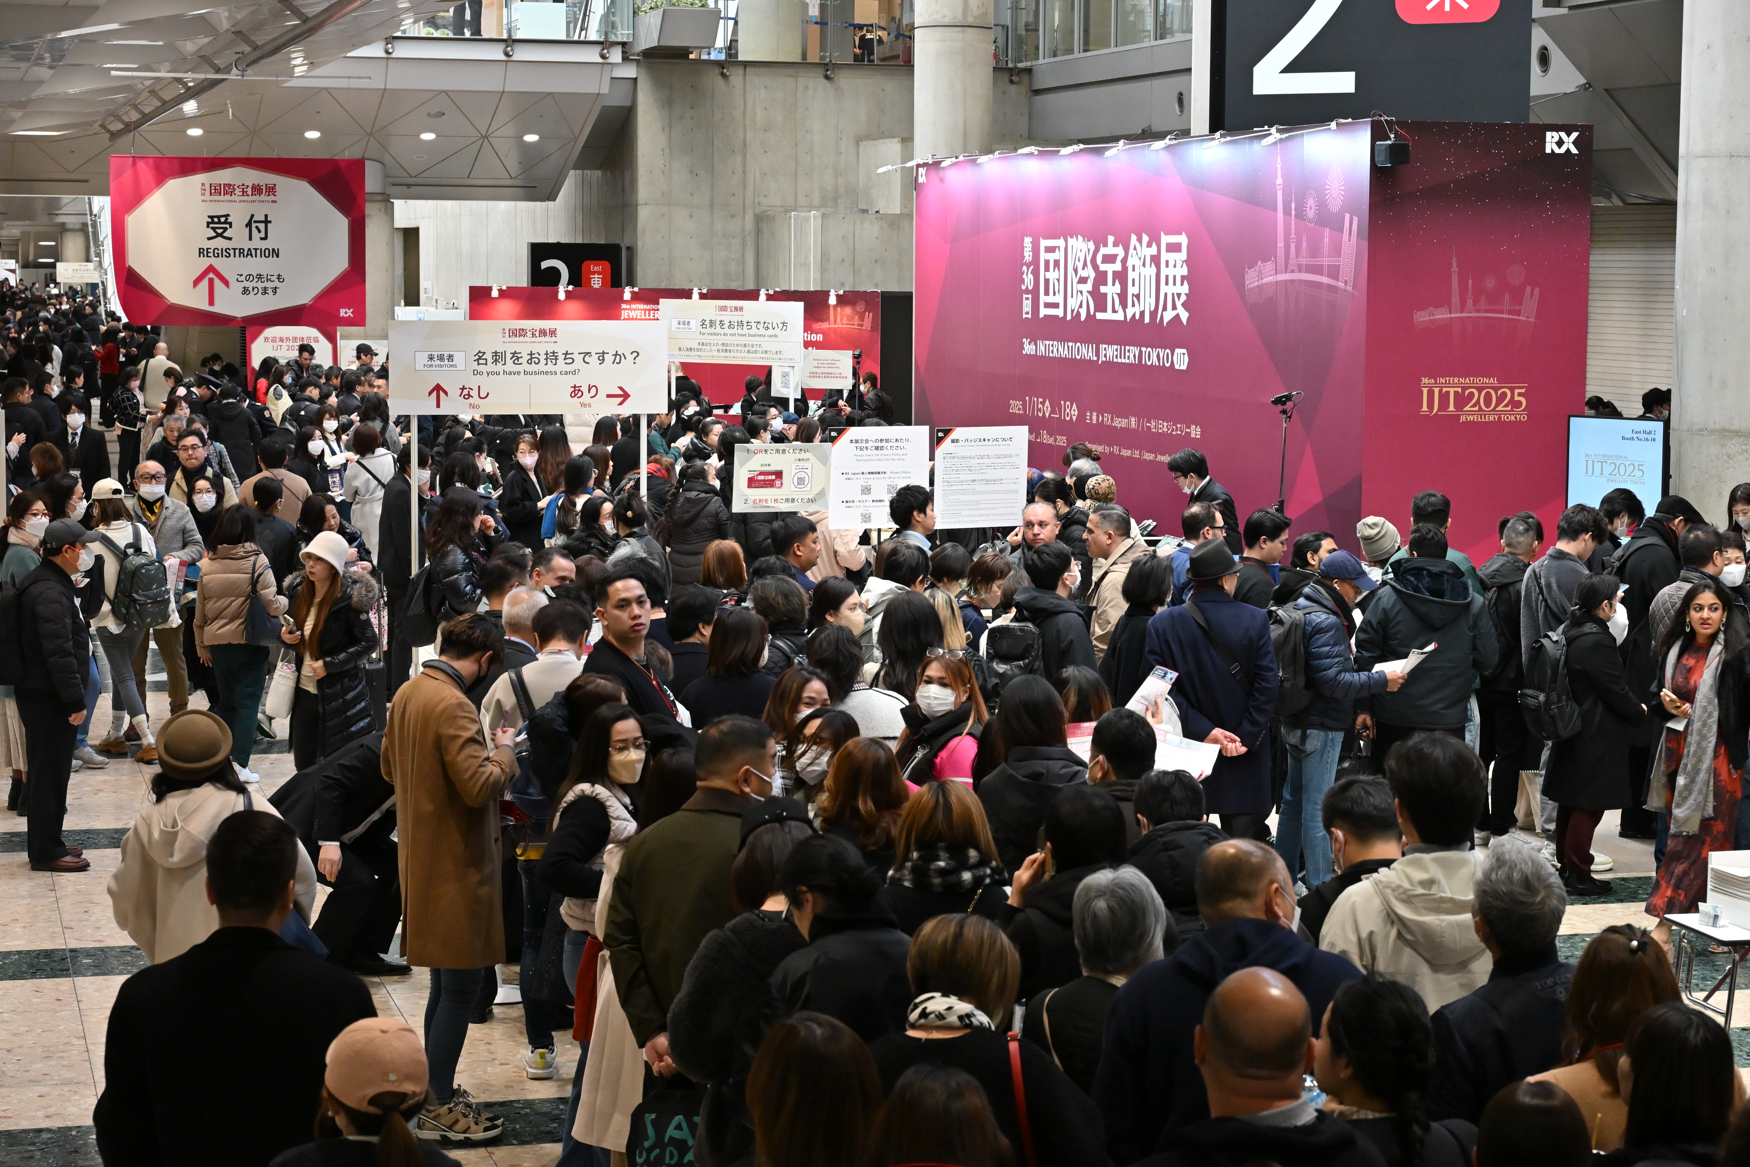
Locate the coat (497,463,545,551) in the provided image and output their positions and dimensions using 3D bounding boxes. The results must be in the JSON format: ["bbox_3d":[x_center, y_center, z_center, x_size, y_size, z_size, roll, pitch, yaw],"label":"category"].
[{"bbox_3d":[-2.785,-0.513,24.800,0.440,0.890,0.330,-4,8,-40],"label":"coat"}]

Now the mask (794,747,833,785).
[{"bbox_3d":[-0.203,0.610,10.400,0.140,0.125,0.085,3,6,28],"label":"mask"}]

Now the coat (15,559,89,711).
[{"bbox_3d":[-4.104,0.270,15.500,0.360,0.740,0.480,0,6,-4],"label":"coat"}]

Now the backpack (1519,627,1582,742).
[{"bbox_3d":[3.314,0.496,15.250,0.220,0.520,0.300,-4,7,-38],"label":"backpack"}]

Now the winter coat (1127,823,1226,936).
[{"bbox_3d":[0.806,1.004,8.389,0.530,0.750,0.340,1,6,2],"label":"winter coat"}]

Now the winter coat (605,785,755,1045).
[{"bbox_3d":[-0.498,0.998,9.100,0.580,0.800,0.400,4,7,35],"label":"winter coat"}]

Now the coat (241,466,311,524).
[{"bbox_3d":[-4.431,-0.422,23.046,0.530,0.900,0.330,0,6,-6],"label":"coat"}]

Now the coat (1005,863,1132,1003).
[{"bbox_3d":[0.564,1.130,8.300,0.470,0.750,0.340,0,6,-8],"label":"coat"}]

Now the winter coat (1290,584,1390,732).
[{"bbox_3d":[2.255,0.369,15.200,0.460,0.720,0.480,-2,6,-22],"label":"winter coat"}]

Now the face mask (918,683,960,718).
[{"bbox_3d":[0.233,0.435,11.500,0.150,0.130,0.090,3,6,22],"label":"face mask"}]

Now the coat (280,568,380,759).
[{"bbox_3d":[-2.795,0.422,16.000,0.500,1.000,0.400,4,7,35],"label":"coat"}]

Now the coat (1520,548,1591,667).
[{"bbox_3d":[3.648,0.183,16.439,0.350,0.760,0.470,-5,8,-42],"label":"coat"}]

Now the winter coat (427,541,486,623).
[{"bbox_3d":[-2.631,-0.017,19.600,0.400,0.640,0.500,-3,6,-28],"label":"winter coat"}]

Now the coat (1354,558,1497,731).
[{"bbox_3d":[2.740,0.308,15.450,0.680,0.830,0.400,1,6,2],"label":"coat"}]

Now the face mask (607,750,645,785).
[{"bbox_3d":[-0.798,0.588,9.950,0.125,0.105,0.080,-4,7,-38],"label":"face mask"}]

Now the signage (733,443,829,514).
[{"bbox_3d":[-0.559,-0.639,18.700,0.600,0.420,0.020,-1,6,-17],"label":"signage"}]

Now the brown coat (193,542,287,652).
[{"bbox_3d":[-3.762,0.081,18.450,0.500,0.620,0.360,2,6,12],"label":"brown coat"}]

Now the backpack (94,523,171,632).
[{"bbox_3d":[-4.454,0.038,18.750,0.330,0.500,0.240,-5,-1,-45],"label":"backpack"}]

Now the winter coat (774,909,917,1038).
[{"bbox_3d":[-0.078,1.214,7.941,0.460,0.800,0.320,-2,6,-22],"label":"winter coat"}]

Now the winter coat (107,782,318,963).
[{"bbox_3d":[-2.006,0.999,9.400,0.580,0.780,0.380,1,6,9],"label":"winter coat"}]

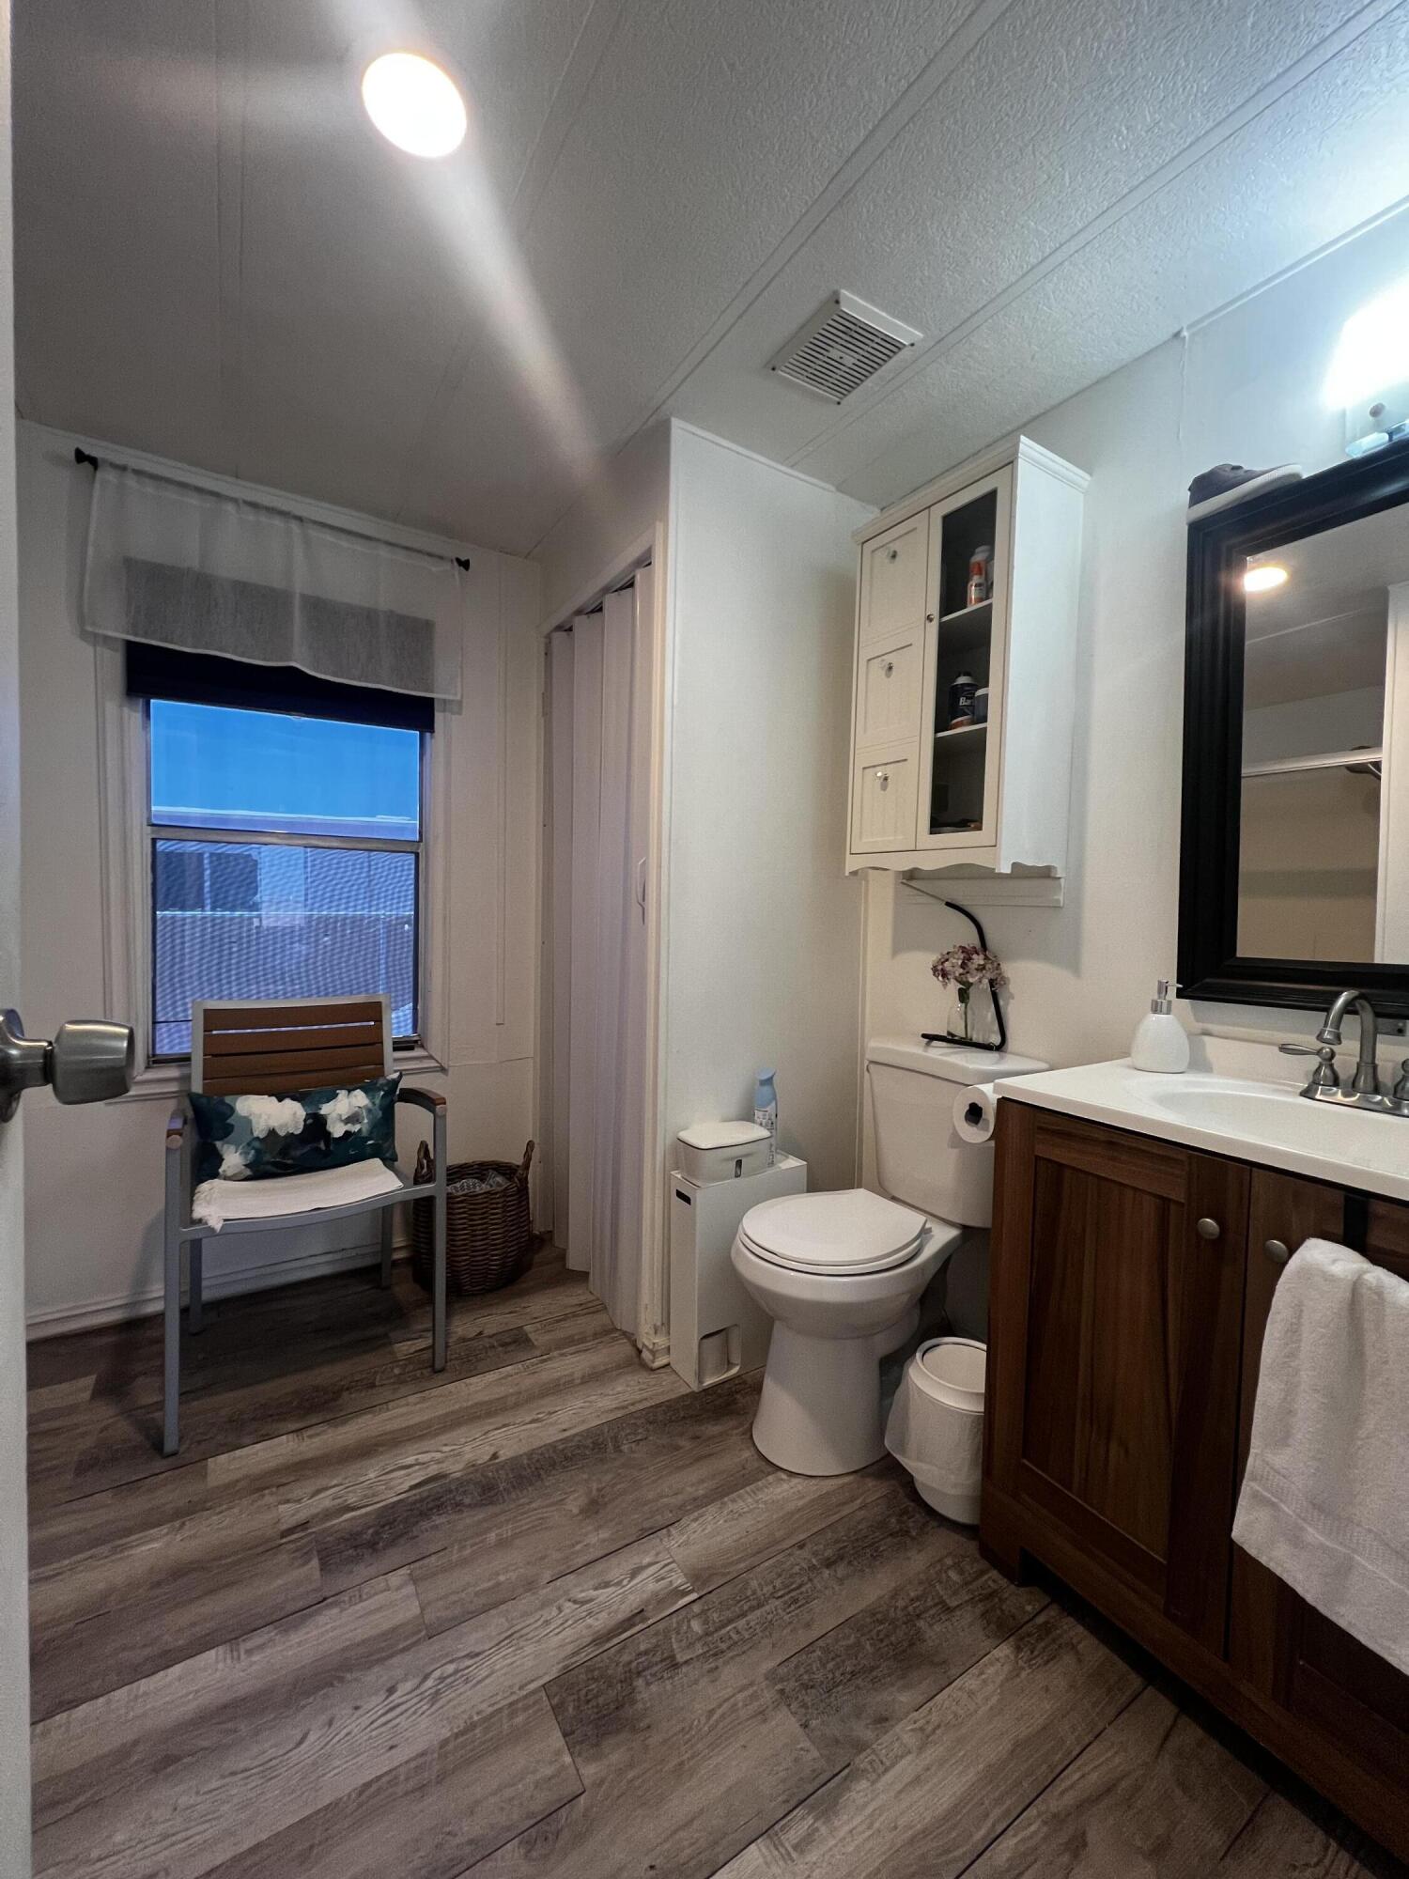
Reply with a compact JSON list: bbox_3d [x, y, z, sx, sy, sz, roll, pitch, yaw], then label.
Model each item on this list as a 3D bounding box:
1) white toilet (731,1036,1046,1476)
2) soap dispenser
[{"bbox_3d":[0.376,0.687,1.635,0.664,0.820,0.416,0,3,-34],"label":"white toilet"},{"bbox_3d":[0.895,0.170,1.380,0.088,0.170,0.082,1,2,-19],"label":"soap dispenser"}]

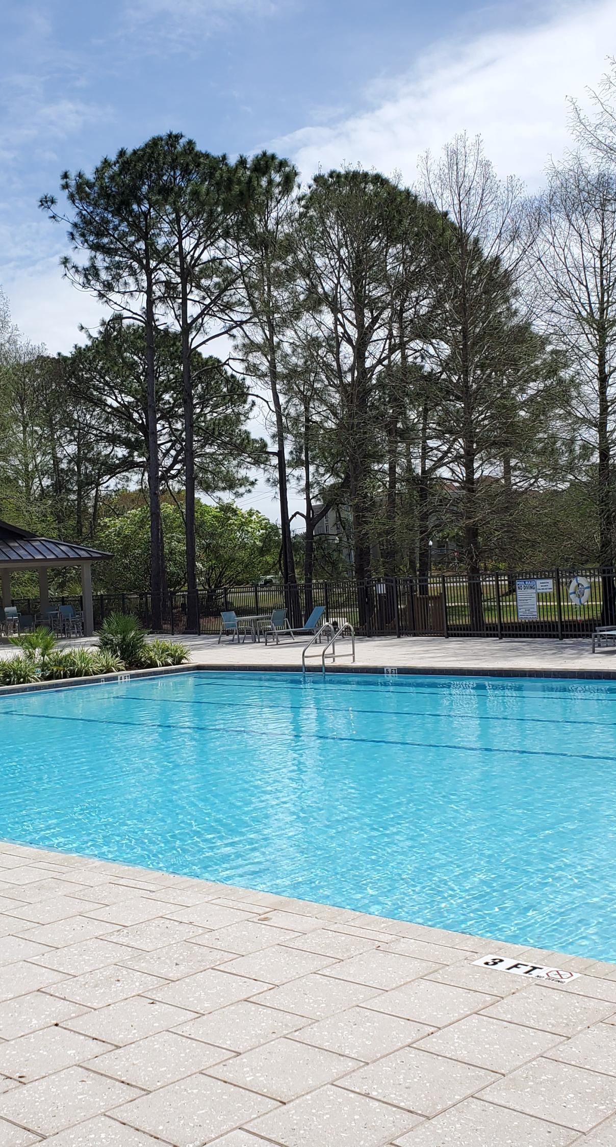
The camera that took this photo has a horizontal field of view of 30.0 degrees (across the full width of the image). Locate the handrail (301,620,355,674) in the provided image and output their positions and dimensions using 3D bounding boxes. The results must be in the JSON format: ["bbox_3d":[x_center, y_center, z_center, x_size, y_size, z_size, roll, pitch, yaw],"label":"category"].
[{"bbox_3d":[0.431,1.576,24.056,0.620,1.060,0.980,-4,-1,42],"label":"handrail"}]

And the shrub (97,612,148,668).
[{"bbox_3d":[-4.164,1.487,25.807,1.150,1.250,1.150,-3,-1,0],"label":"shrub"}]

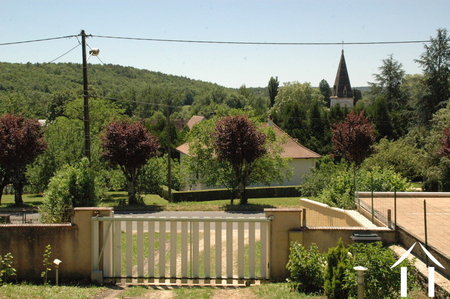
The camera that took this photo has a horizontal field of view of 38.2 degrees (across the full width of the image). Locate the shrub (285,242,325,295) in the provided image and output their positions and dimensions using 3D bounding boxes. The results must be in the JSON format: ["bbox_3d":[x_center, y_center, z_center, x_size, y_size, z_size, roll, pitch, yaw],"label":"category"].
[{"bbox_3d":[1.723,2.515,13.900,0.813,1.050,0.800,0,2,0],"label":"shrub"}]

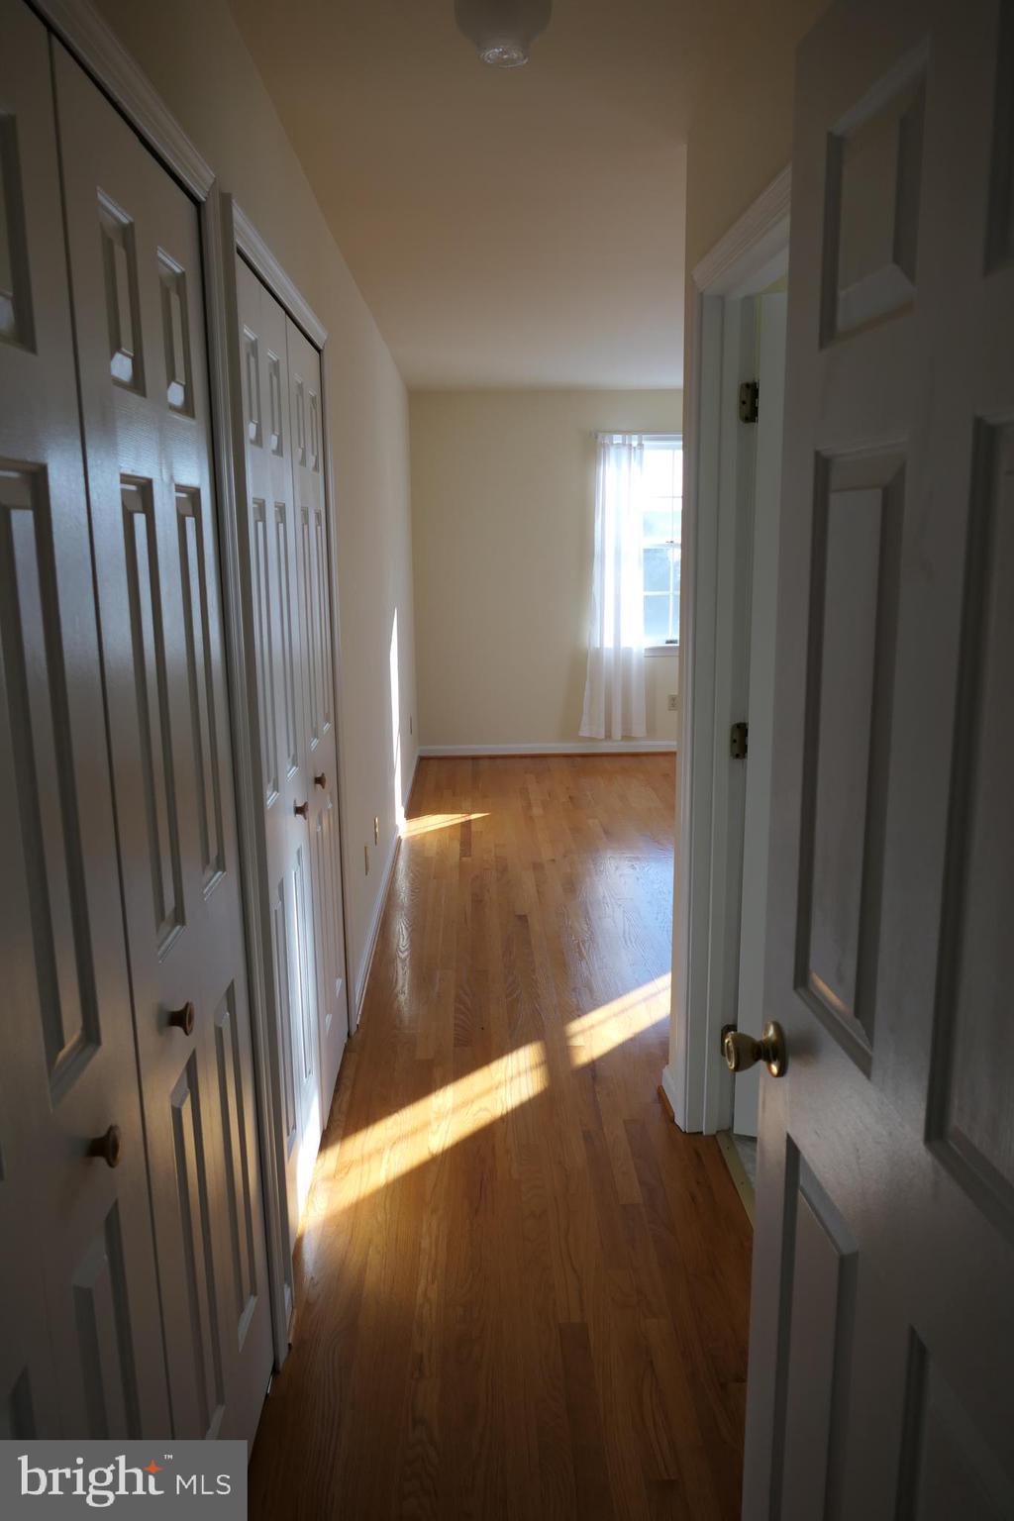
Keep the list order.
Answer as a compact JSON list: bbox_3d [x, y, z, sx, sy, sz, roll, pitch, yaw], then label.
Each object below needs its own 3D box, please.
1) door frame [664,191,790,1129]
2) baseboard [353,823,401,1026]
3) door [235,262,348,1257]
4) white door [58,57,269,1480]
[{"bbox_3d":[0.515,0.007,2.268,0.140,2.090,0.875,-1,12,-2],"label":"door frame"},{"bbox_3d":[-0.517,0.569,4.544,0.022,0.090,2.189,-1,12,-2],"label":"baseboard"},{"bbox_3d":[-0.506,-0.038,2.679,0.045,2.002,1.155,-1,12,-2],"label":"door"},{"bbox_3d":[-0.467,0.192,1.586,0.045,1.994,0.594,-1,12,-2],"label":"white door"}]

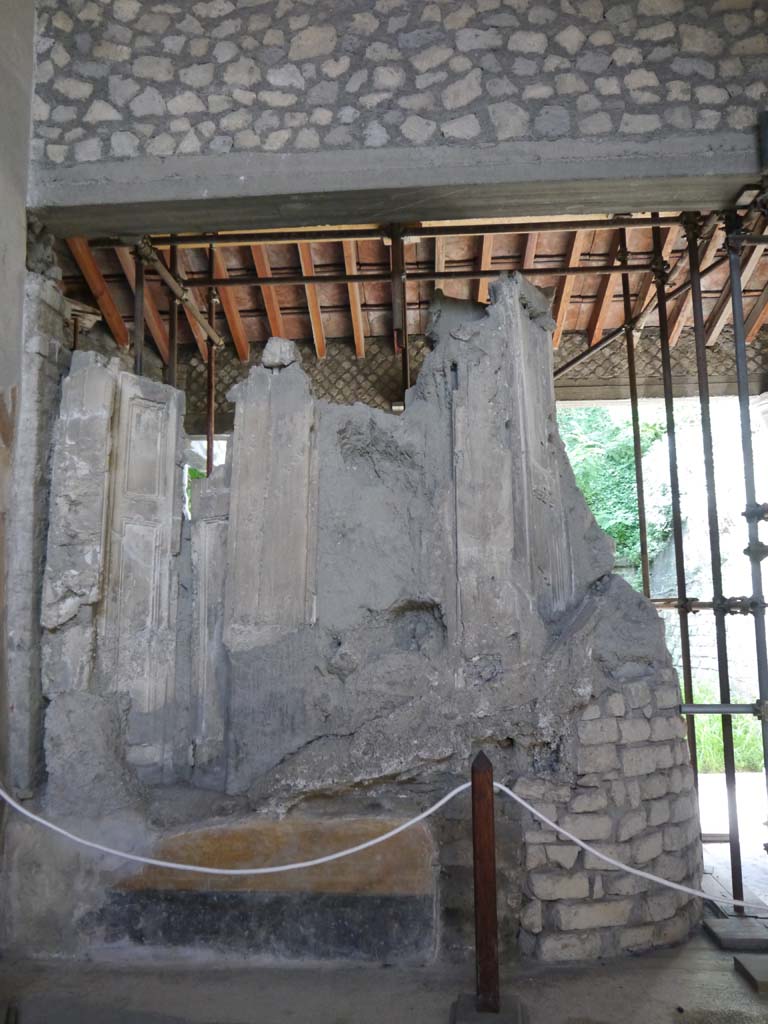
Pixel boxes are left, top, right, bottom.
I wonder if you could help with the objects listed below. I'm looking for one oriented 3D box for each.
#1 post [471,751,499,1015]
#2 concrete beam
[{"bbox_3d":[0.405,1.461,3.555,0.083,0.985,0.083,-1,-8,4],"label":"post"},{"bbox_3d":[0.023,-1.778,4.862,3.870,0.236,0.370,-1,-8,4],"label":"concrete beam"}]

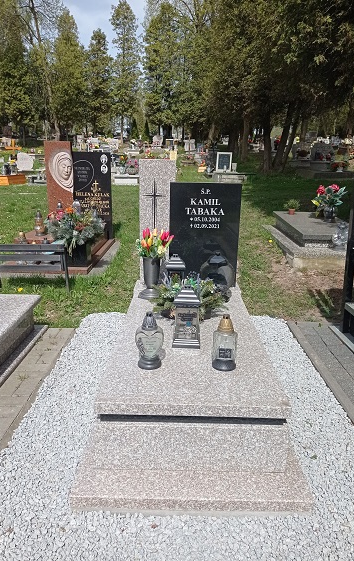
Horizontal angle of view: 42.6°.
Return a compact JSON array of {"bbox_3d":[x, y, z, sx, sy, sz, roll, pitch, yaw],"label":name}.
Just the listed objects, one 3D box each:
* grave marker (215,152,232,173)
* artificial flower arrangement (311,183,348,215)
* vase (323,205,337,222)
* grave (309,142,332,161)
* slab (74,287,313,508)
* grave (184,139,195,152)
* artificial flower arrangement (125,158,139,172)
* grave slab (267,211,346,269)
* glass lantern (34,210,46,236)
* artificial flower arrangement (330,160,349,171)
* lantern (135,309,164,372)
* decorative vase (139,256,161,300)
[{"bbox_3d":[1.921,-4.822,18.500,0.640,0.780,0.130,1,16,0],"label":"grave marker"},{"bbox_3d":[2.556,-1.341,7.600,0.560,0.570,0.430,1,16,0],"label":"artificial flower arrangement"},{"bbox_3d":[2.387,-1.047,7.070,0.175,0.245,0.175,1,16,0],"label":"vase"},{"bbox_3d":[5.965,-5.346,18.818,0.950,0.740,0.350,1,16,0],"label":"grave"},{"bbox_3d":[0.072,0.465,2.755,0.980,0.440,2.030,1,16,0],"label":"slab"},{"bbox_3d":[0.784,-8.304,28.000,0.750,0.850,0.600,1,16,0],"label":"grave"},{"bbox_3d":[-1.881,-4.852,19.300,0.560,0.580,0.480,1,16,0],"label":"artificial flower arrangement"},{"bbox_3d":[2.098,-0.640,6.756,1.180,0.430,2.300,2,16,1],"label":"grave slab"},{"bbox_3d":[-1.712,-0.715,5.632,0.130,0.305,0.130,1,16,0],"label":"glass lantern"},{"bbox_3d":[6.091,-4.281,17.000,0.680,0.420,0.550,1,16,0],"label":"artificial flower arrangement"},{"bbox_3d":[-0.139,0.296,2.284,0.146,0.295,0.120,1,16,0],"label":"lantern"},{"bbox_3d":[-0.184,-0.031,3.134,0.157,0.285,0.157,1,16,0],"label":"decorative vase"}]

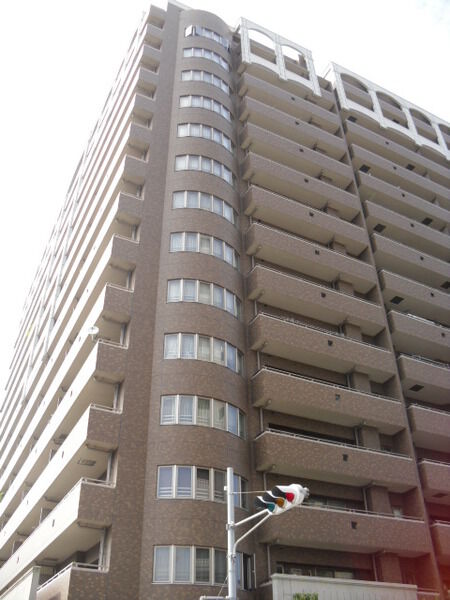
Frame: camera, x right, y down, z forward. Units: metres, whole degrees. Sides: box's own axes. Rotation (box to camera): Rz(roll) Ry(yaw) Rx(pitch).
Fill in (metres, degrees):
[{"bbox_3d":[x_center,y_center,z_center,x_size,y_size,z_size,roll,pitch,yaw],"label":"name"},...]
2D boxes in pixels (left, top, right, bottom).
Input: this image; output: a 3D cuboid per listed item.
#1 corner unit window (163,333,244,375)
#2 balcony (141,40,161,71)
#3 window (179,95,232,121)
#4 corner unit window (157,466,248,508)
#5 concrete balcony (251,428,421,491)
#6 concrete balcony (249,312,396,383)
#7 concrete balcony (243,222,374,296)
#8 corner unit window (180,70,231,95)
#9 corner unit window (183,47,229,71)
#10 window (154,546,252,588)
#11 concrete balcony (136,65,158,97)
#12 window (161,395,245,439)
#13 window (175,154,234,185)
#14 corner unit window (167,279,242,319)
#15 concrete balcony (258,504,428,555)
[{"bbox_3d":[-0.668,2.248,25.438,3.690,1.235,0.686,16,-41,-21],"label":"corner unit window"},{"bbox_3d":[-4.832,-15.167,38.526,1.247,1.508,1.189,16,-41,-21],"label":"balcony"},{"bbox_3d":[-0.829,-11.322,36.102,3.690,1.235,0.686,16,-41,-21],"label":"window"},{"bbox_3d":[-0.597,6.785,21.928,3.690,1.235,0.686,16,-41,-21],"label":"corner unit window"},{"bbox_3d":[4.892,7.006,25.865,7.725,1.334,0.986,16,-41,-21],"label":"concrete balcony"},{"bbox_3d":[4.768,2.437,28.791,7.583,1.406,1.015,16,-41,-21],"label":"concrete balcony"},{"bbox_3d":[4.816,-2.167,32.908,7.725,1.334,0.986,16,-41,-21],"label":"concrete balcony"},{"bbox_3d":[-0.893,-13.489,37.737,3.741,1.236,0.681,16,-41,-21],"label":"corner unit window"},{"bbox_3d":[-0.925,-15.662,39.581,3.741,1.236,0.681,16,-41,-21],"label":"corner unit window"},{"bbox_3d":[-0.558,8.929,20.242,3.690,1.235,0.686,16,-41,-21],"label":"window"},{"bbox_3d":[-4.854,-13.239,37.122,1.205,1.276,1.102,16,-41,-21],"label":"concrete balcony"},{"bbox_3d":[-0.634,4.546,23.673,3.690,1.235,0.686,16,-41,-21],"label":"window"},{"bbox_3d":[-0.779,-6.913,32.507,3.690,1.235,0.686,16,-41,-21],"label":"window"},{"bbox_3d":[-0.695,-0.069,26.899,3.741,1.236,0.681,16,-41,-21],"label":"corner unit window"},{"bbox_3d":[4.767,9.038,23.543,7.583,1.406,1.015,16,-41,-21],"label":"concrete balcony"}]

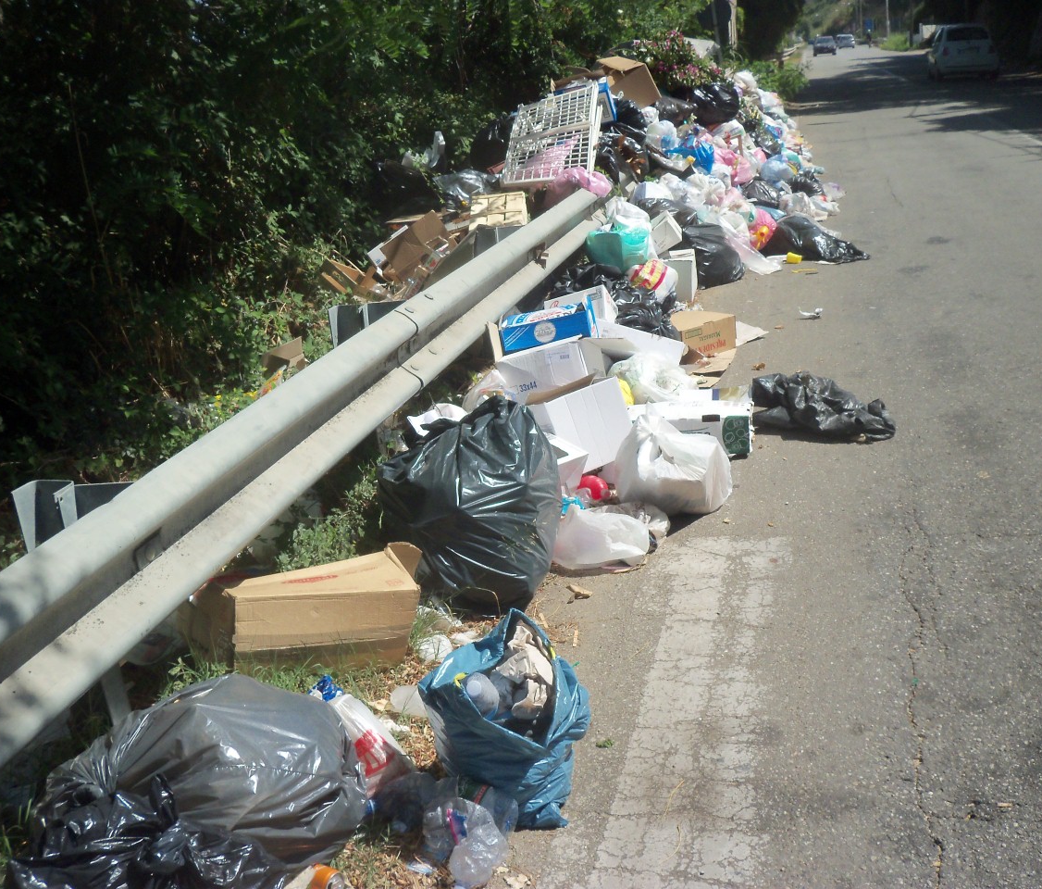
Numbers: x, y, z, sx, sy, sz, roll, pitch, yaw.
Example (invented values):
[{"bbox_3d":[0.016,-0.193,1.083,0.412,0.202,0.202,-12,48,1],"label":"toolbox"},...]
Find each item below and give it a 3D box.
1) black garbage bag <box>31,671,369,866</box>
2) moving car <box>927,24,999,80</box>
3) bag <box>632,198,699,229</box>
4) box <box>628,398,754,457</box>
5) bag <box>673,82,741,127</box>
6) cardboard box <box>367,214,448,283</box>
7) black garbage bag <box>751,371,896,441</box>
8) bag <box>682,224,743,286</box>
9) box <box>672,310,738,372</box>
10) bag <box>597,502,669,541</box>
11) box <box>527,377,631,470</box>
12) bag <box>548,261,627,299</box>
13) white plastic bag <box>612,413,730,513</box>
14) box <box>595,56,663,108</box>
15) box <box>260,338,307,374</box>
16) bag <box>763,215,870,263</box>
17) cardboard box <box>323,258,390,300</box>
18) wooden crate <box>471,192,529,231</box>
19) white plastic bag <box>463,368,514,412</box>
[{"bbox_3d":[-0.691,0.709,2.530,0.680,0.360,0.460,-5,18,3],"label":"black garbage bag"},{"bbox_3d":[12.500,-11.100,33.000,1.640,1.490,3.600,1,19,14],"label":"moving car"},{"bbox_3d":[1.077,-1.686,8.600,0.520,0.350,0.450,-5,18,2],"label":"bag"},{"bbox_3d":[0.680,-0.065,4.757,0.500,0.155,0.220,-2,19,6],"label":"box"},{"bbox_3d":[2.013,-3.654,12.500,0.660,0.450,0.500,-5,18,2],"label":"bag"},{"bbox_3d":[-0.623,-1.099,6.500,0.440,0.370,0.360,8,22,33],"label":"cardboard box"},{"bbox_3d":[1.222,-0.155,4.720,0.580,0.220,0.380,1,19,14],"label":"black garbage bag"},{"bbox_3d":[1.312,-1.299,7.950,0.450,0.380,0.420,-5,18,2],"label":"bag"},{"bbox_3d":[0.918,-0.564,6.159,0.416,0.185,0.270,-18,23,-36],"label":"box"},{"bbox_3d":[0.370,0.250,3.890,0.260,0.120,0.220,1,19,14],"label":"bag"},{"bbox_3d":[0.227,-0.081,4.500,0.290,0.310,0.240,-19,3,-19],"label":"box"},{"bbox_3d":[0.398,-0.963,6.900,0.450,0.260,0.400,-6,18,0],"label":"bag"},{"bbox_3d":[0.543,0.051,4.198,0.420,0.310,0.320,-1,19,10],"label":"white plastic bag"},{"bbox_3d":[1.004,-3.404,11.134,0.385,0.365,0.560,-34,28,-1],"label":"box"},{"bbox_3d":[-1.102,-0.393,5.400,0.260,0.220,0.220,8,22,33],"label":"box"},{"bbox_3d":[2.121,-1.487,8.400,0.720,0.300,0.420,-5,18,2],"label":"bag"},{"bbox_3d":[-0.914,-0.909,6.400,0.400,0.200,0.300,18,20,26],"label":"cardboard box"},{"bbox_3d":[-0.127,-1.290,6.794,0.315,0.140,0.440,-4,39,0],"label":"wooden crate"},{"bbox_3d":[-0.122,-0.197,5.060,0.270,0.260,0.250,-1,19,10],"label":"white plastic bag"}]

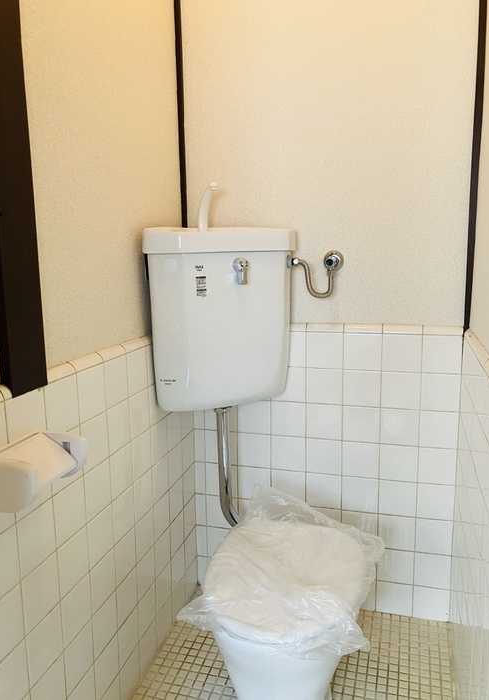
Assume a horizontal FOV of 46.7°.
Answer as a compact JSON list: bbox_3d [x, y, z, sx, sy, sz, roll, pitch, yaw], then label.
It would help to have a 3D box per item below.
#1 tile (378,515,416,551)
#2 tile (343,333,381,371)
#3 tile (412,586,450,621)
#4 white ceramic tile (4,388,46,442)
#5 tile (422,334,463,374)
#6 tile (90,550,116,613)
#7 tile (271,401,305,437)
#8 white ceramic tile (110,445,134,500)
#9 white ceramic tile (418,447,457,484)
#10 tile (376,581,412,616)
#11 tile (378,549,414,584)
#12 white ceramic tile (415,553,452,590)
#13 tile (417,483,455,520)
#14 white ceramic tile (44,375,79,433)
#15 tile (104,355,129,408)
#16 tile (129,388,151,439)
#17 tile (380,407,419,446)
[{"bbox_3d":[0.449,0.538,1.672,0.105,0.105,0.009,2,10,16],"label":"tile"},{"bbox_3d":[0.342,0.006,1.623,0.106,0.106,0.008,2,10,16],"label":"tile"},{"bbox_3d":[0.561,0.761,1.701,0.106,0.106,0.009,2,10,15],"label":"tile"},{"bbox_3d":[-0.377,0.123,0.973,0.008,0.105,0.105,2,10,15],"label":"white ceramic tile"},{"bbox_3d":[0.552,0.013,1.571,0.106,0.106,0.009,2,10,15],"label":"tile"},{"bbox_3d":[-0.319,0.516,1.265,0.009,0.106,0.106,2,10,15],"label":"tile"},{"bbox_3d":[0.132,0.208,1.700,0.105,0.105,0.008,2,10,15],"label":"tile"},{"bbox_3d":[-0.293,0.284,1.331,0.008,0.106,0.107,2,10,15],"label":"white ceramic tile"},{"bbox_3d":[0.556,0.334,1.627,0.106,0.106,0.009,2,10,15],"label":"white ceramic tile"},{"bbox_3d":[0.455,0.752,1.723,0.106,0.099,0.008,2,10,16],"label":"tile"},{"bbox_3d":[0.455,0.651,1.711,0.106,0.106,0.009,2,10,15],"label":"tile"},{"bbox_3d":[0.551,0.647,1.662,0.101,0.105,0.009,2,10,16],"label":"white ceramic tile"},{"bbox_3d":[0.548,0.436,1.625,0.101,0.105,0.009,2,10,16],"label":"tile"},{"bbox_3d":[-0.352,0.107,1.088,0.008,0.106,0.107,2,10,15],"label":"white ceramic tile"},{"bbox_3d":[-0.295,0.071,1.293,0.008,0.106,0.105,2,10,15],"label":"tile"},{"bbox_3d":[-0.265,0.160,1.413,0.008,0.106,0.105,2,10,15],"label":"tile"},{"bbox_3d":[0.445,0.220,1.617,0.105,0.105,0.009,2,10,16],"label":"tile"}]

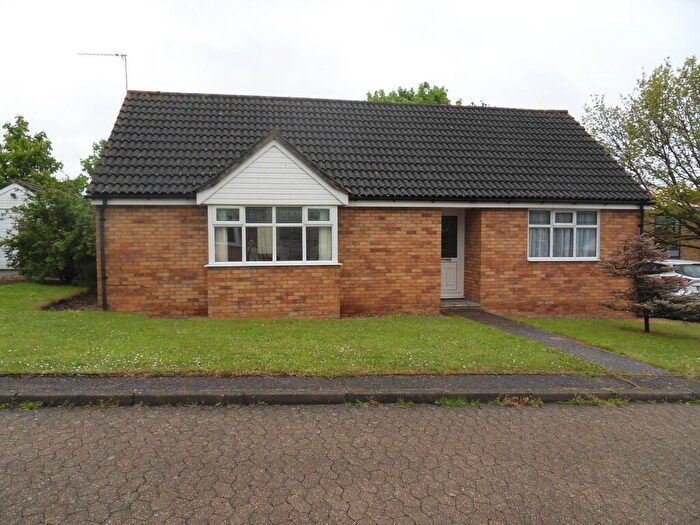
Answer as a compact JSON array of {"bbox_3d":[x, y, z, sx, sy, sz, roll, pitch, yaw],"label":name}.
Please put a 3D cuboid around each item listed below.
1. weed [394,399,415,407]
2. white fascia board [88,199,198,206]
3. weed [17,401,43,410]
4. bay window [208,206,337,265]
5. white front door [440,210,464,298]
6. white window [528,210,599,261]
[{"bbox_3d":[0.503,1.284,4.475,0.191,0.052,0.100,-1,3,-10],"label":"weed"},{"bbox_3d":[-3.977,-1.173,9.423,1.942,0.135,0.030,-1,3,-10],"label":"white fascia board"},{"bbox_3d":[-2.589,1.147,3.921,0.191,0.058,0.100,-1,3,-10],"label":"weed"},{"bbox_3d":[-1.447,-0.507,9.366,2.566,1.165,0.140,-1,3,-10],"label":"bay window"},{"bbox_3d":[2.287,-0.188,11.562,0.910,2.117,0.080,-1,3,-10],"label":"white front door"},{"bbox_3d":[4.916,-0.609,11.106,1.816,1.188,0.110,-1,3,-10],"label":"white window"}]

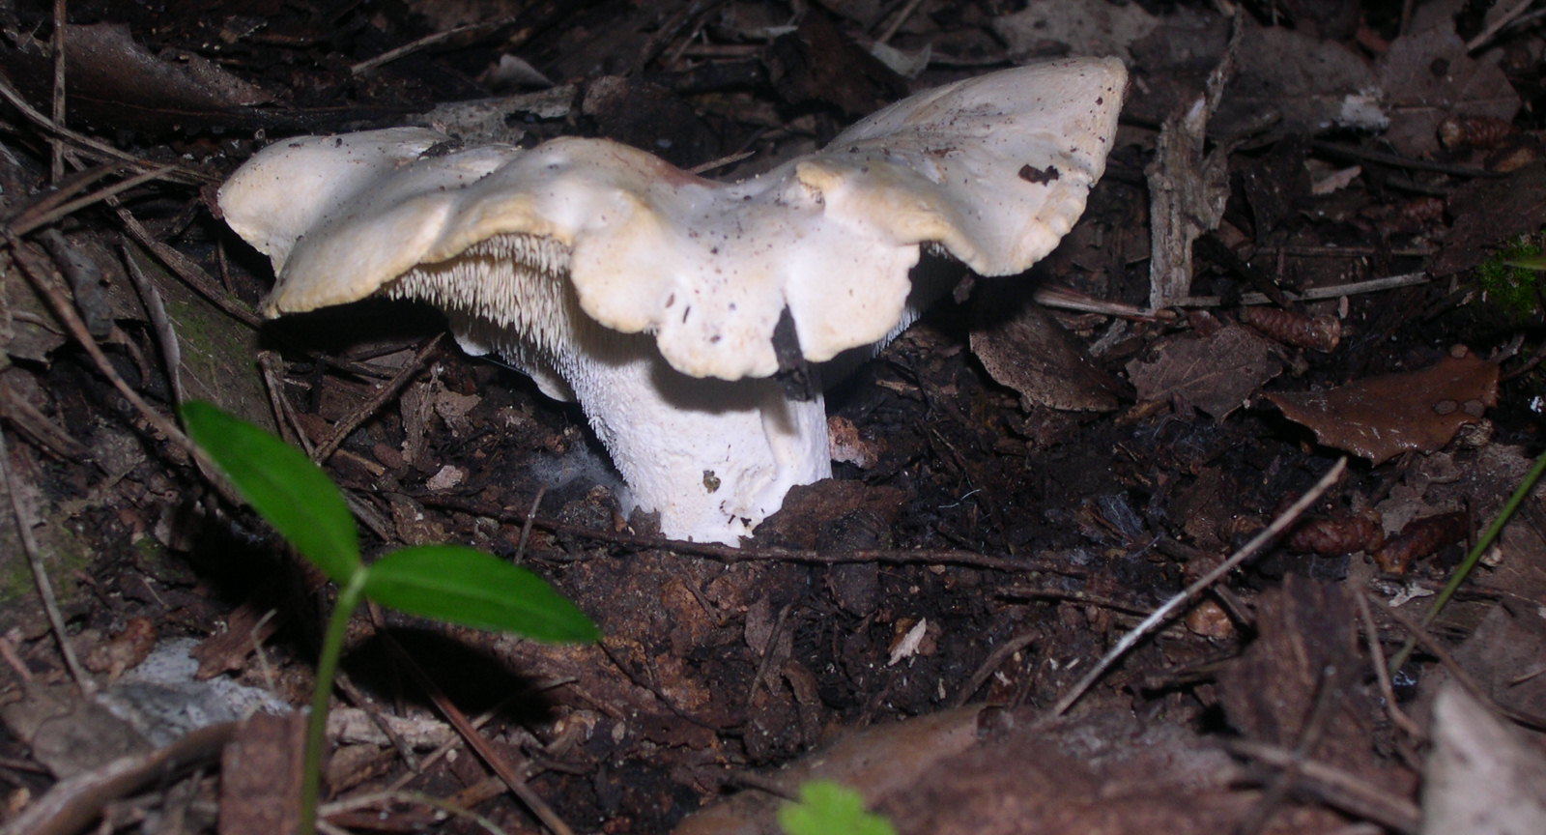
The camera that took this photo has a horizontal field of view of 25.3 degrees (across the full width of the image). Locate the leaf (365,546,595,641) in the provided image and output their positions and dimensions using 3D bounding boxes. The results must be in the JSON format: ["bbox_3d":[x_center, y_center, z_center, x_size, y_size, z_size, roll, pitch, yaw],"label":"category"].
[{"bbox_3d":[-0.030,0.018,0.348,0.024,0.003,0.009,14,53,14],"label":"leaf"}]

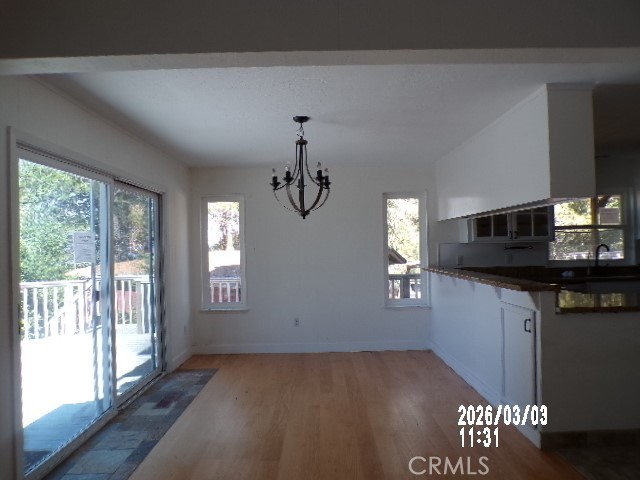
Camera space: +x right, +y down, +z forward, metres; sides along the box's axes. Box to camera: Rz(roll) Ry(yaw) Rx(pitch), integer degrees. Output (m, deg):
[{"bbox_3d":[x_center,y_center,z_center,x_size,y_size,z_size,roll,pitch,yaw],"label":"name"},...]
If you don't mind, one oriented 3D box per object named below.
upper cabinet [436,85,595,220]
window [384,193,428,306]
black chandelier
[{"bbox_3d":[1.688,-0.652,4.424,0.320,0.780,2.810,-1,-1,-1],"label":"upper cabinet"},{"bbox_3d":[1.134,0.124,5.818,0.560,1.480,0.100,-1,-1,-1],"label":"window"},{"bbox_3d":[-0.145,-0.598,3.677,0.510,0.840,0.510,-1,-1,-1],"label":"black chandelier"}]

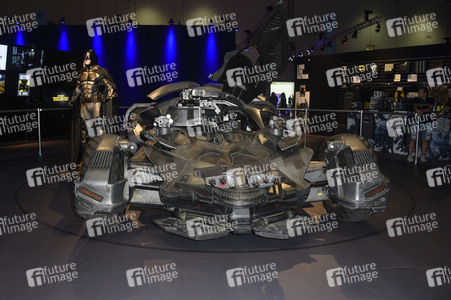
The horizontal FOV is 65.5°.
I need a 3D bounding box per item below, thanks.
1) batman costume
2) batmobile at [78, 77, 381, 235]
[{"bbox_3d":[-2.277,-0.610,6.137,0.830,2.100,0.580,2,9,5],"label":"batman costume"},{"bbox_3d":[-0.177,-0.340,6.257,3.250,1.720,6.000,0,9,-7],"label":"batmobile"}]

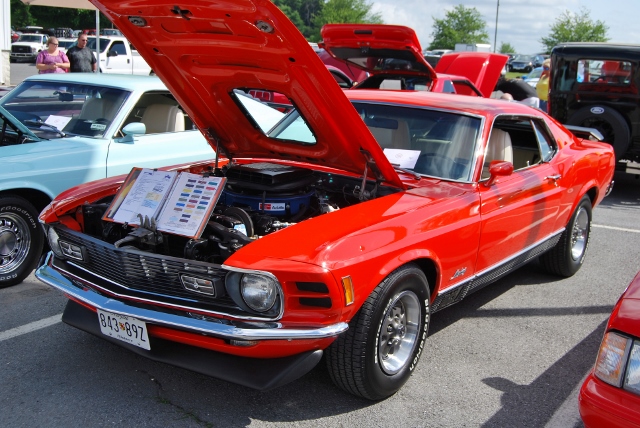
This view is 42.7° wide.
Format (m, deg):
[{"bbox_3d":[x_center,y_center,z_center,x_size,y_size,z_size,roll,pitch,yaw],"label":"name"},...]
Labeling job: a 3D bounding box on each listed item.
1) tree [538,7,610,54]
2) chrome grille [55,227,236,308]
[{"bbox_3d":[27.869,-19.319,90.691,7.260,6.920,7.260,2,12,0],"label":"tree"},{"bbox_3d":[-0.808,0.238,3.498,1.120,0.200,0.160,10,14,33],"label":"chrome grille"}]

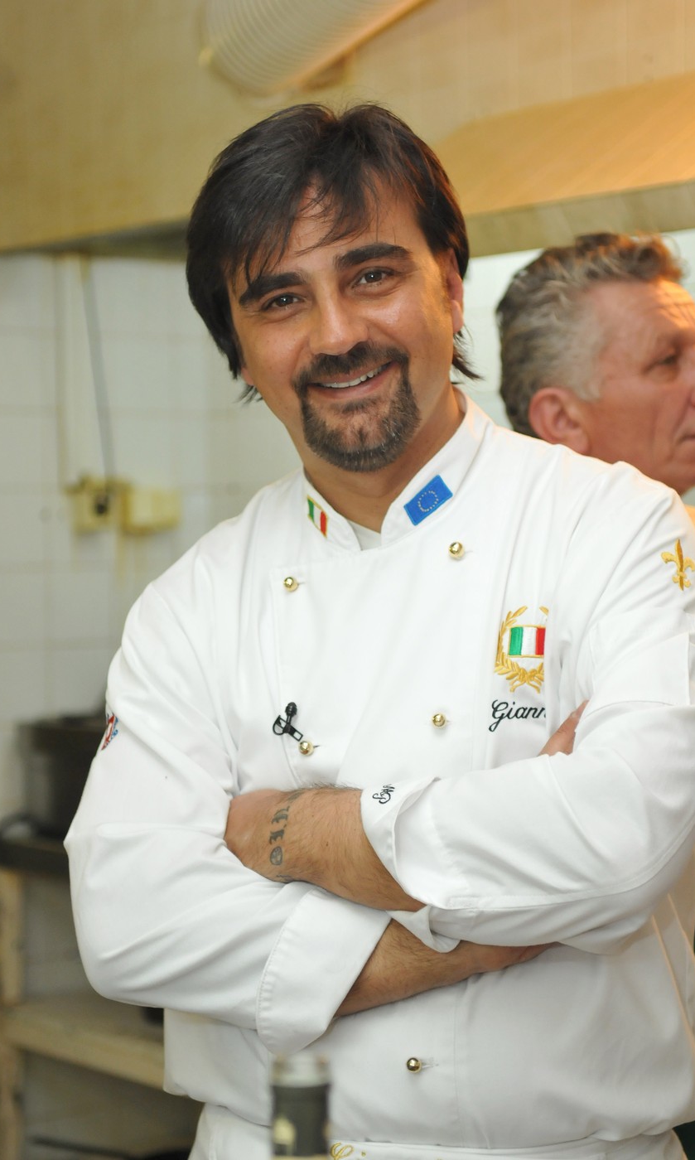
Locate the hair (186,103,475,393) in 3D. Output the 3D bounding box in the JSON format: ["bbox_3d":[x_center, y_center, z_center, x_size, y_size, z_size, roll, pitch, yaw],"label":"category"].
[{"bbox_3d":[-0.014,-0.230,1.860,0.197,0.215,0.220,-13,0,7],"label":"hair"}]

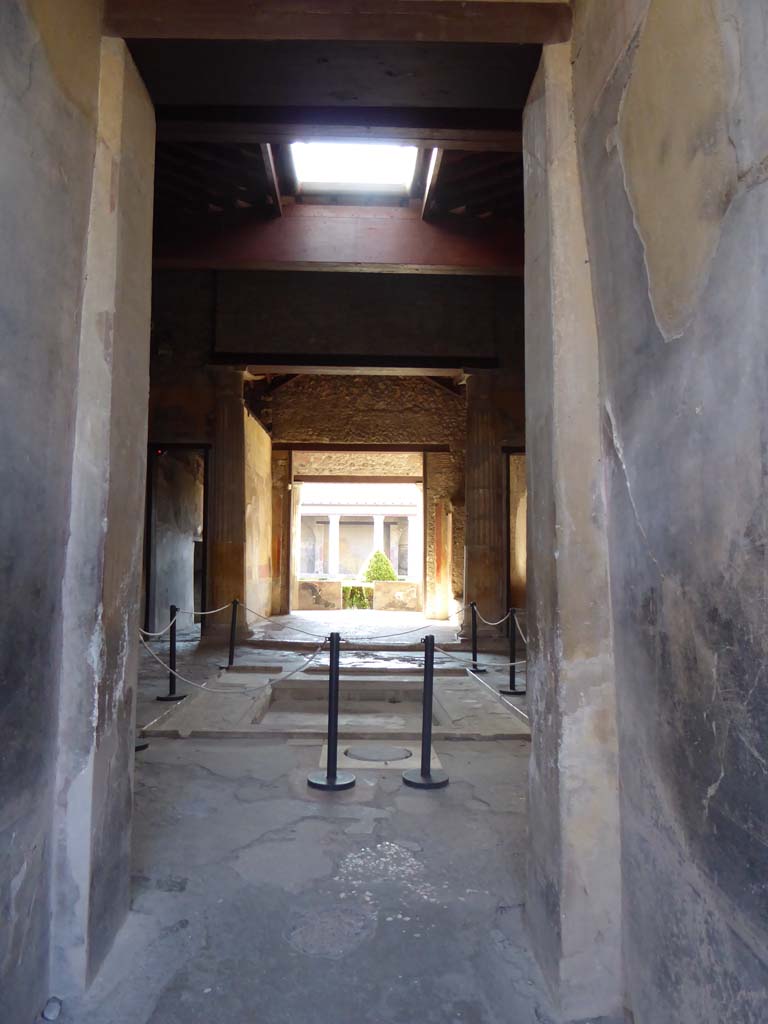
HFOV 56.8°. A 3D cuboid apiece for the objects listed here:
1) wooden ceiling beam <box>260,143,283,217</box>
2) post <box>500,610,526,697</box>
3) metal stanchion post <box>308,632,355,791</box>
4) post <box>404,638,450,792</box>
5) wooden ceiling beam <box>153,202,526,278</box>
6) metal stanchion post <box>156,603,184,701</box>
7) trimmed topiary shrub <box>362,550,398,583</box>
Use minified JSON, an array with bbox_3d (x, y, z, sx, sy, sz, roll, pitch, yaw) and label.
[{"bbox_3d":[-1.404,-4.276,8.512,0.120,0.220,2.600,1,-5,-2],"label":"wooden ceiling beam"},{"bbox_3d":[1.551,1.671,8.530,0.315,0.985,0.315,1,-5,-2],"label":"post"},{"bbox_3d":[-0.334,1.308,4.746,0.315,0.985,0.315,1,-5,-2],"label":"metal stanchion post"},{"bbox_3d":[0.294,1.342,4.858,0.315,0.985,0.315,1,-5,-2],"label":"post"},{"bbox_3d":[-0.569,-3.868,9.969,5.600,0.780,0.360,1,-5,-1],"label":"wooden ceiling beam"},{"bbox_3d":[-2.272,1.520,7.695,0.315,0.985,0.315,1,-5,-2],"label":"metal stanchion post"},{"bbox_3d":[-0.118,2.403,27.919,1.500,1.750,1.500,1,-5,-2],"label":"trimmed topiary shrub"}]

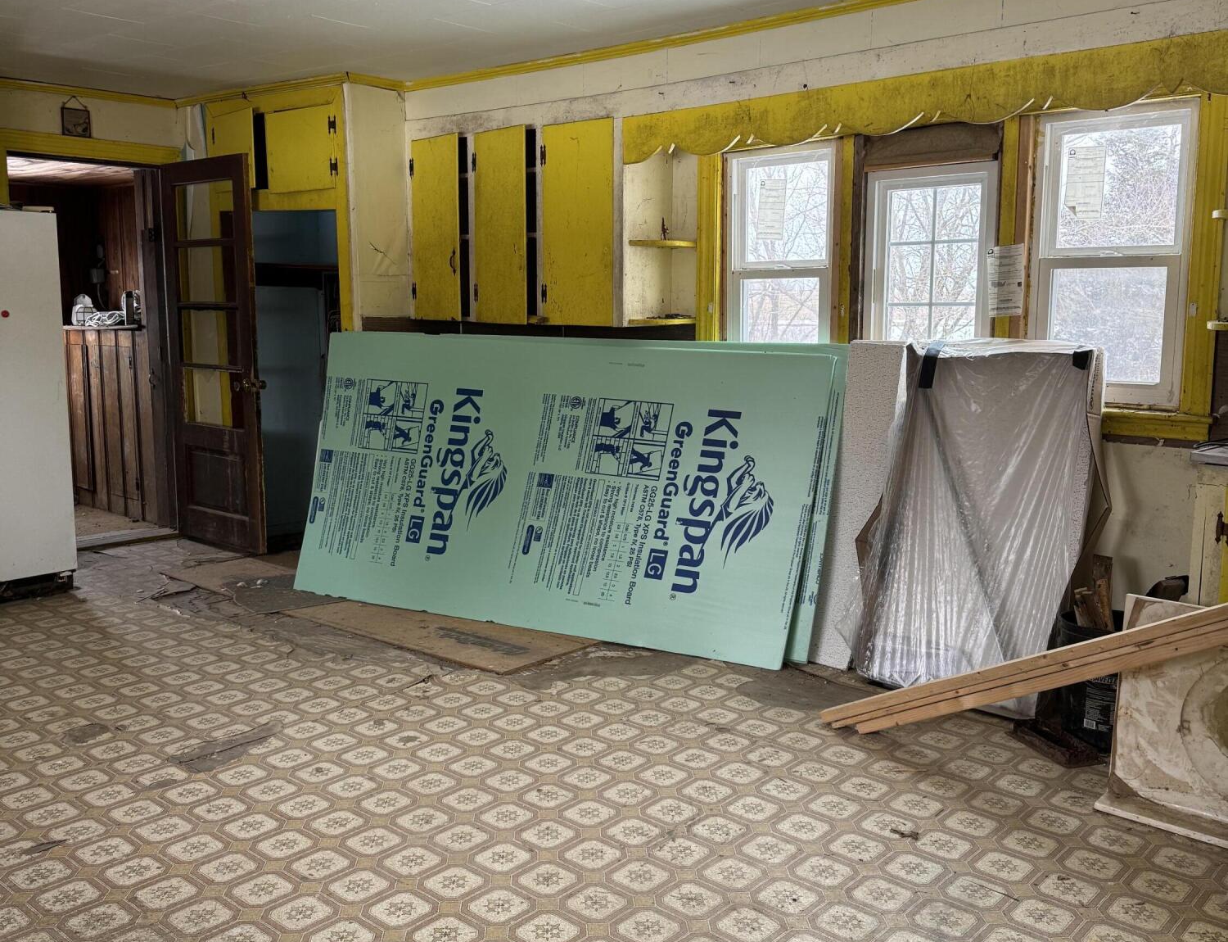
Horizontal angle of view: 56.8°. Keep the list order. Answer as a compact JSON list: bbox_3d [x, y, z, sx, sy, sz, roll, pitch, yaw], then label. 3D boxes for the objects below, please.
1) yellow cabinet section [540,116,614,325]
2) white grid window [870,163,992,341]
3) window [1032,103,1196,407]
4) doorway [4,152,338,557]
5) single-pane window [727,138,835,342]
[{"bbox_3d":[-0.066,-1.150,5.356,0.480,0.920,0.320,8,11,42],"label":"yellow cabinet section"},{"bbox_3d":[1.133,-0.677,4.044,0.489,0.778,0.090,8,11,41],"label":"white grid window"},{"bbox_3d":[1.593,-0.679,3.630,0.489,0.918,0.090,8,11,41],"label":"window"},{"bbox_3d":[-2.435,-0.588,5.936,0.780,2.080,0.980,8,11,41],"label":"doorway"},{"bbox_3d":[0.667,-0.787,4.447,0.493,0.901,0.090,8,11,41],"label":"single-pane window"}]

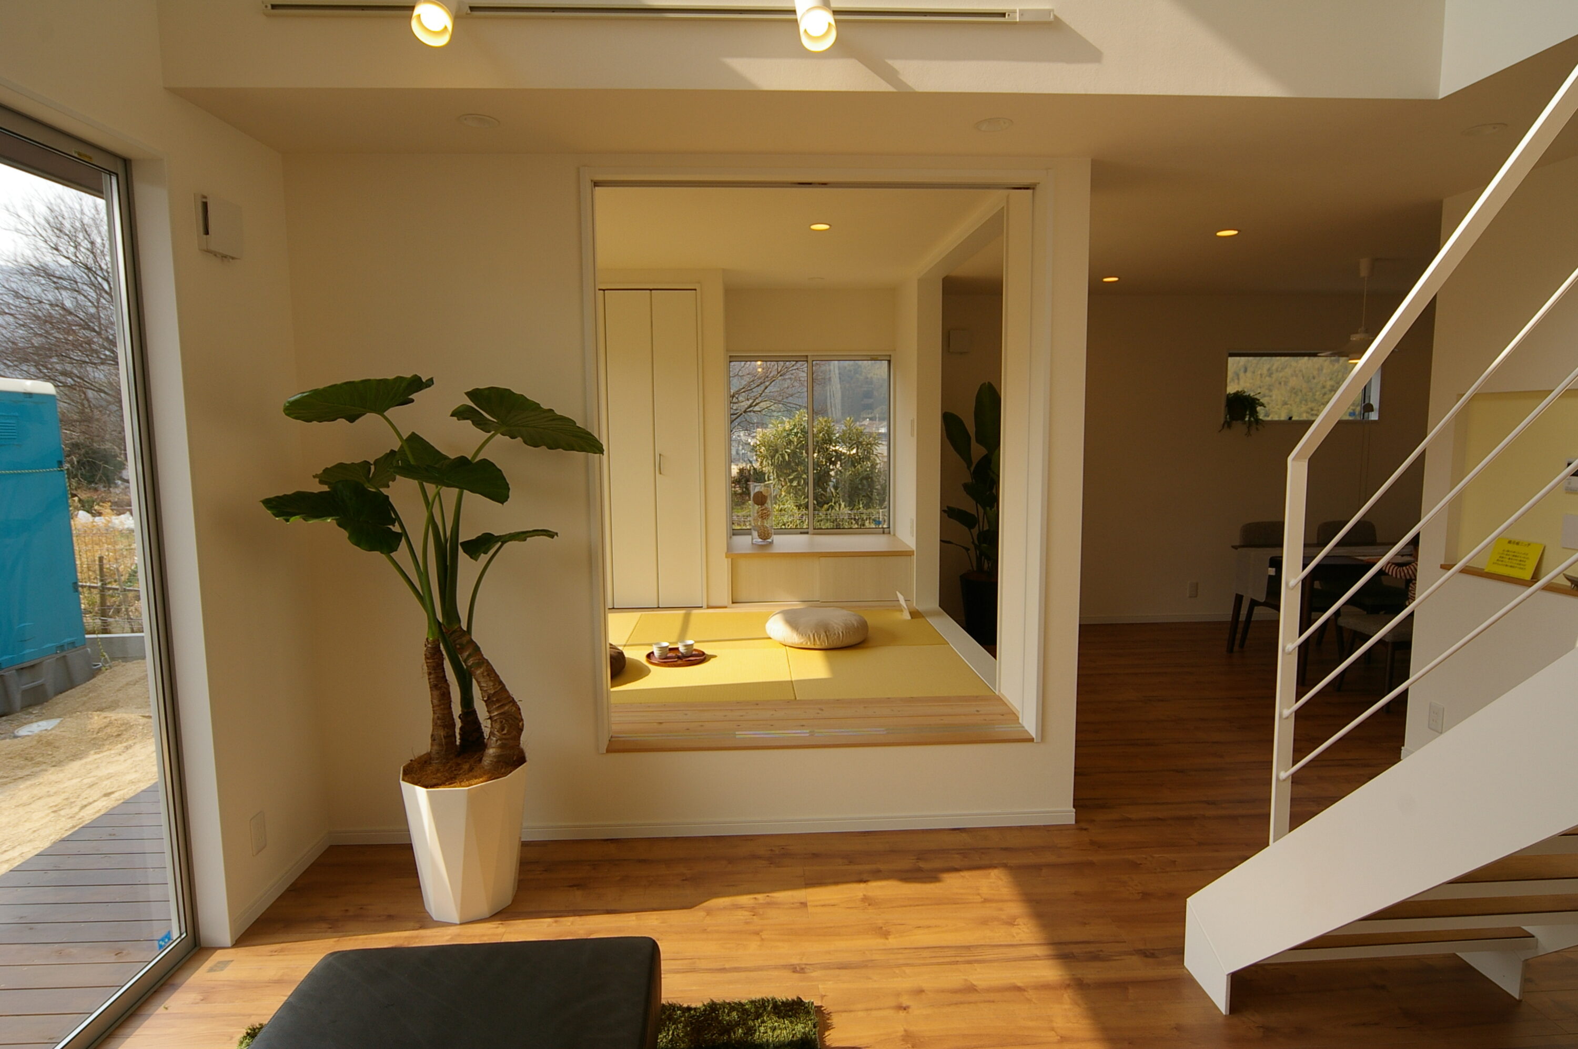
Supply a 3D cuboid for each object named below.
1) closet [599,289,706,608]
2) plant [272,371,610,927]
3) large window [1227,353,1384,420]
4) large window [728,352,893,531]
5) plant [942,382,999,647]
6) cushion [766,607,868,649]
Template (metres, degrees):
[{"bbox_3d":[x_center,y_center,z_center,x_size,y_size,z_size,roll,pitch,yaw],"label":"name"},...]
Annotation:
[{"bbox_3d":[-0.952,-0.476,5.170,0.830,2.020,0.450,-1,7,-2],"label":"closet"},{"bbox_3d":[-1.048,0.390,2.388,0.990,1.660,0.790,-1,7,-2],"label":"plant"},{"bbox_3d":[3.831,-1.030,5.884,1.180,0.510,0.100,-1,7,-2],"label":"large window"},{"bbox_3d":[0.157,-0.569,5.735,1.175,1.290,0.100,-1,7,-2],"label":"large window"},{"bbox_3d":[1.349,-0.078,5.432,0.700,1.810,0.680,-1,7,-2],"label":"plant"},{"bbox_3d":[0.163,0.550,4.456,0.575,0.160,0.570,-1,7,-2],"label":"cushion"}]

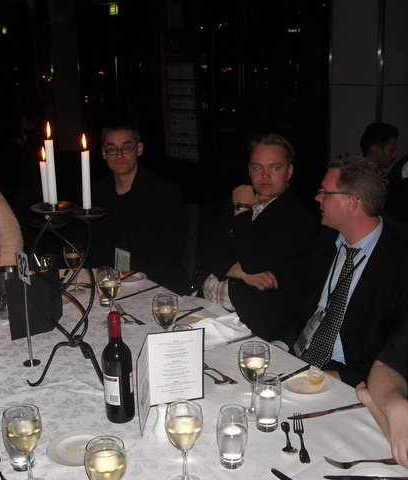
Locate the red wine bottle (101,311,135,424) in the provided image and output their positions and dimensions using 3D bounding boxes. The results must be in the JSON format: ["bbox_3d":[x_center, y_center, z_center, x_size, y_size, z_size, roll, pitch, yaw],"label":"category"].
[{"bbox_3d":[-0.216,0.324,1.679,0.076,0.298,0.076,0,16,0],"label":"red wine bottle"}]

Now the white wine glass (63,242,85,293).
[{"bbox_3d":[-0.515,0.117,2.594,0.080,0.190,0.080,0,16,0],"label":"white wine glass"}]

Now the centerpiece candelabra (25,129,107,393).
[{"bbox_3d":[-0.378,0.048,1.835,0.255,0.745,0.255,0,16,0],"label":"centerpiece candelabra"}]

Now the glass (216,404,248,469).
[{"bbox_3d":[0.064,0.434,1.425,0.067,0.136,0.067,-1,14,0],"label":"glass"}]

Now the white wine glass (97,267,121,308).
[{"bbox_3d":[-0.332,0.197,2.303,0.078,0.187,0.078,-1,14,0],"label":"white wine glass"}]

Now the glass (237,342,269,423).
[{"bbox_3d":[0.130,0.373,1.693,0.081,0.191,0.081,0,16,0],"label":"glass"}]

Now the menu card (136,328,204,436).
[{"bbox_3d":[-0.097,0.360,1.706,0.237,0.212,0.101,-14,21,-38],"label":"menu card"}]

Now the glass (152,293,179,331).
[{"bbox_3d":[-0.116,0.265,2.016,0.078,0.187,0.078,-1,14,0],"label":"glass"}]

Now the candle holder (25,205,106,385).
[{"bbox_3d":[-0.377,0.148,1.865,0.255,0.535,0.255,0,16,0],"label":"candle holder"}]

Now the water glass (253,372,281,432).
[{"bbox_3d":[0.163,0.415,1.643,0.071,0.137,0.071,0,16,0],"label":"water glass"}]

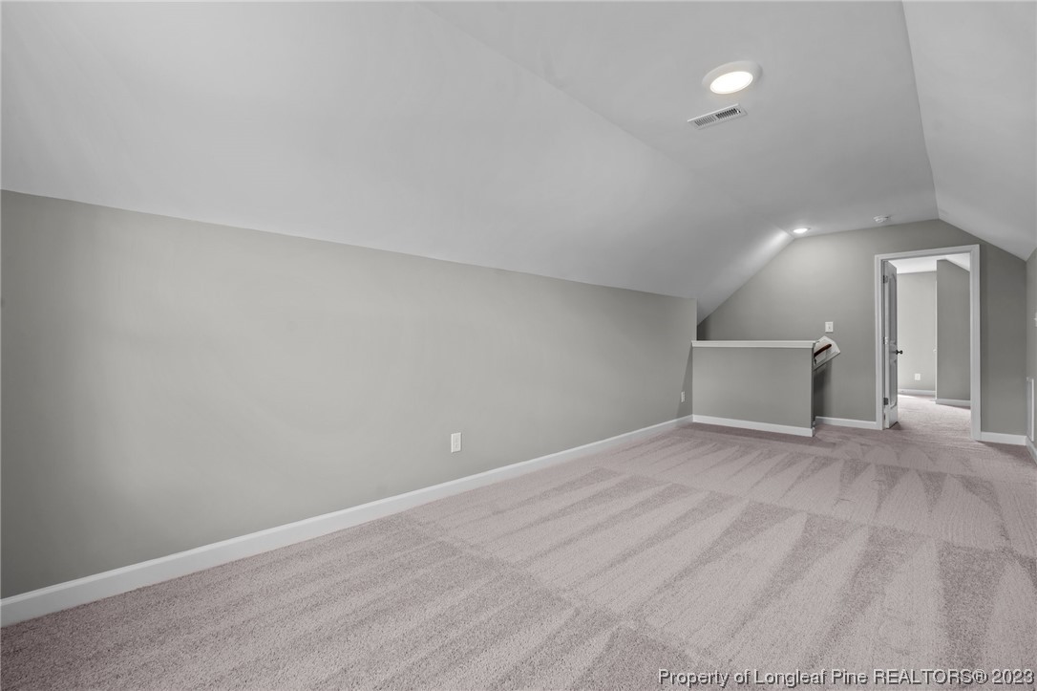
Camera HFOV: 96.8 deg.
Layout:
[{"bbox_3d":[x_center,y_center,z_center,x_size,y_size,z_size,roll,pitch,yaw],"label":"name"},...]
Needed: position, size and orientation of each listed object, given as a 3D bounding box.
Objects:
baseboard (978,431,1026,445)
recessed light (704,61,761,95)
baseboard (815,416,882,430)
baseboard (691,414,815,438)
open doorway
[{"bbox_3d":[5.096,0.977,4.842,0.330,0.100,0.020,0,0,44],"label":"baseboard"},{"bbox_3d":[1.126,-1.395,2.431,0.285,0.027,0.285,0,0,0],"label":"recessed light"},{"bbox_3d":[4.134,0.978,5.838,0.637,0.100,0.020,0,0,44],"label":"baseboard"},{"bbox_3d":[2.843,0.982,5.703,1.381,0.100,0.020,0,0,44],"label":"baseboard"},{"bbox_3d":[4.692,-0.030,5.315,0.901,2.114,0.150,0,0,44],"label":"open doorway"}]

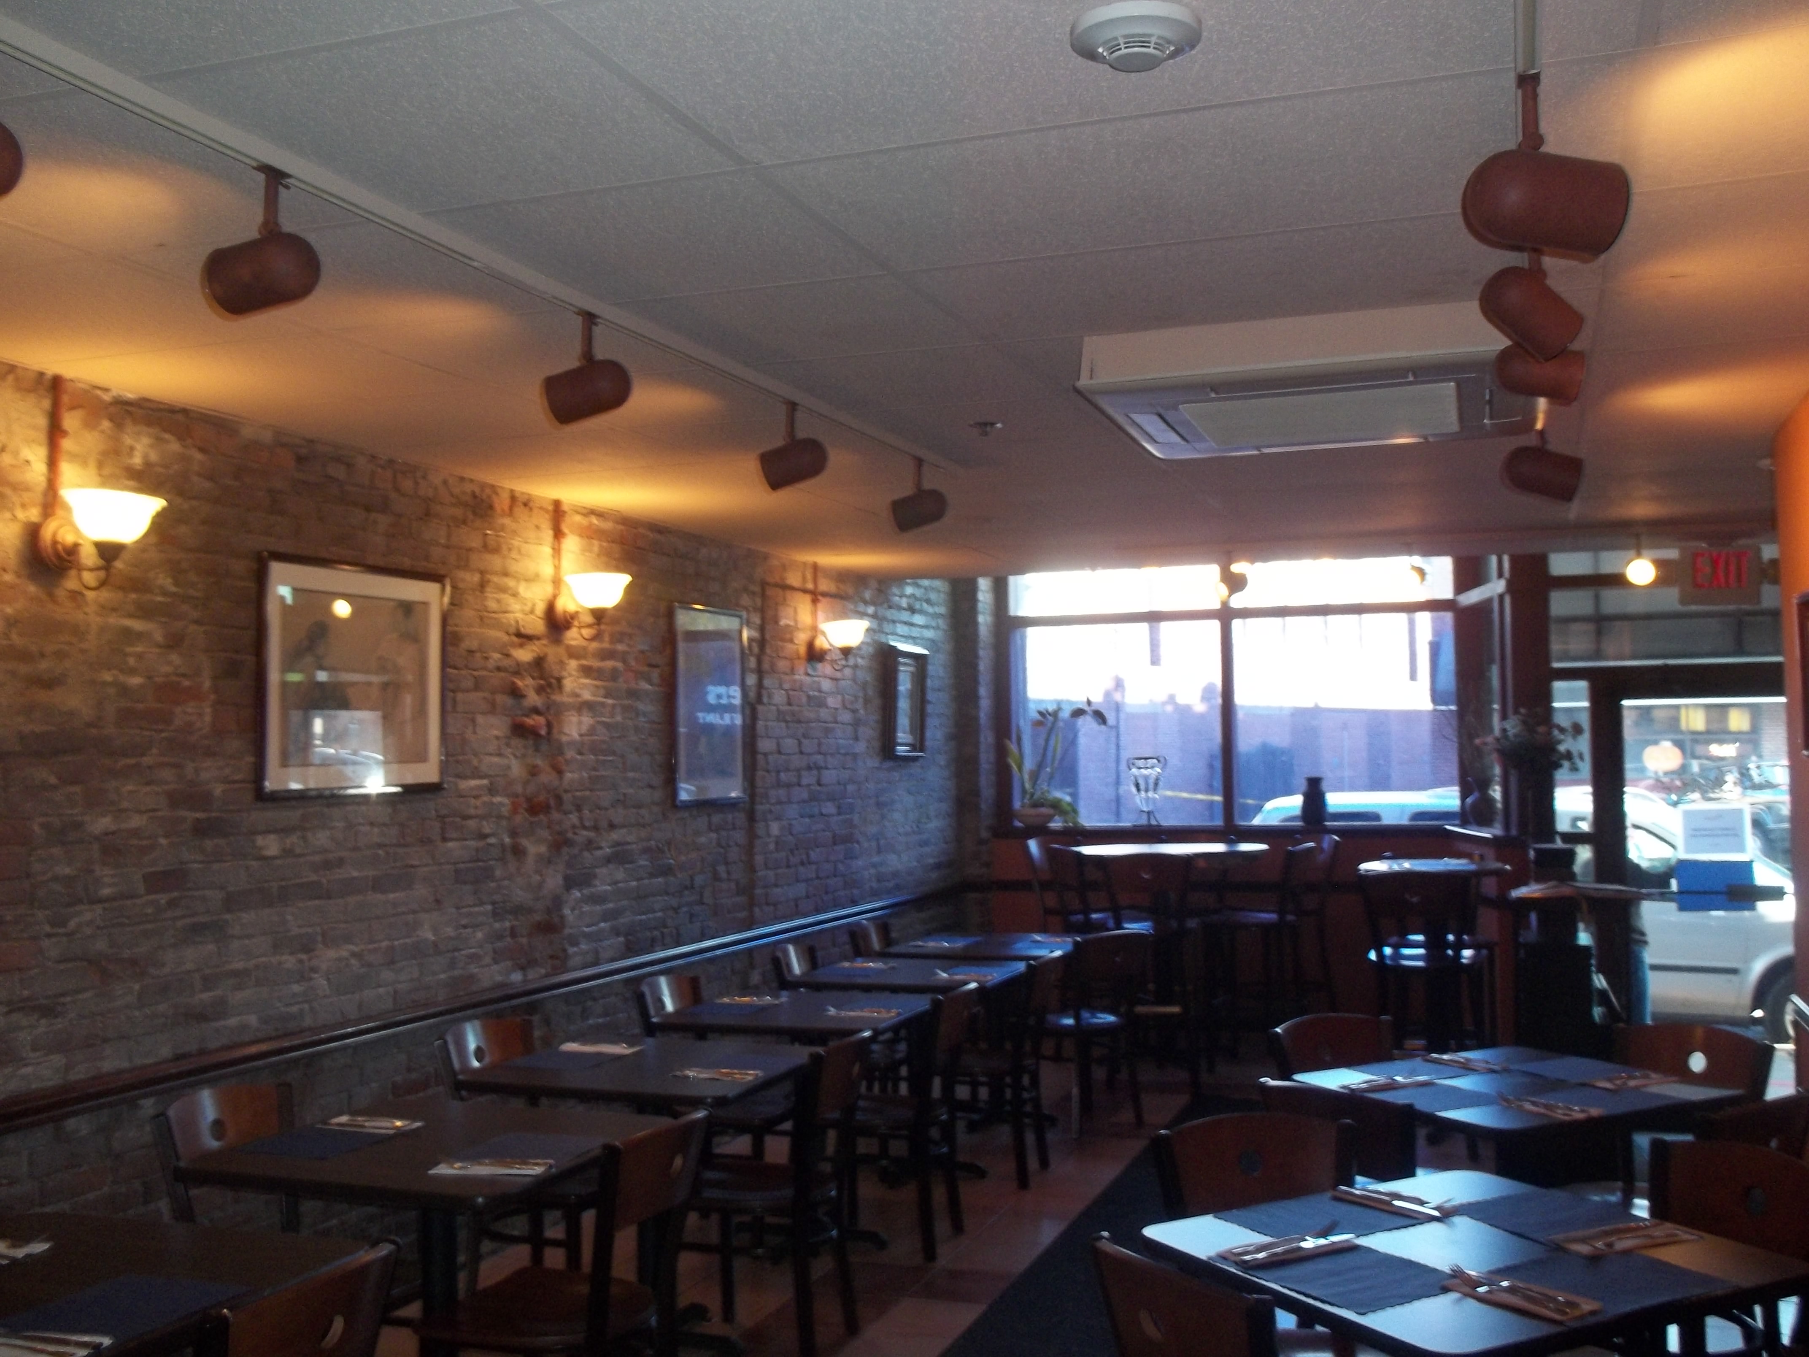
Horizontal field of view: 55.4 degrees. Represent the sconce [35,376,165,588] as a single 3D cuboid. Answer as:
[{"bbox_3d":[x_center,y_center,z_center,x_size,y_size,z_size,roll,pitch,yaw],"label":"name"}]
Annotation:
[{"bbox_3d":[-1.843,-0.461,3.958,0.310,0.490,0.235,-1,-2,20],"label":"sconce"}]

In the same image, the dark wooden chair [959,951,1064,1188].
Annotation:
[{"bbox_3d":[0.359,1.462,6.547,0.440,0.850,0.420,-2,-3,20],"label":"dark wooden chair"}]

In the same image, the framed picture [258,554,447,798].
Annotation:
[{"bbox_3d":[-1.526,0.000,4.835,0.030,0.640,0.820,-2,-3,20],"label":"framed picture"}]

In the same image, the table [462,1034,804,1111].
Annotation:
[{"bbox_3d":[-0.694,1.424,4.665,0.800,0.745,0.660,-2,-3,20],"label":"table"}]

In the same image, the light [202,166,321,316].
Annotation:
[{"bbox_3d":[-0.932,-0.636,2.504,0.175,0.215,0.105,0,-2,-4],"label":"light"}]

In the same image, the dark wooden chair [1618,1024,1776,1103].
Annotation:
[{"bbox_3d":[1.879,1.339,4.366,0.500,0.830,0.420,1,-3,-35],"label":"dark wooden chair"}]

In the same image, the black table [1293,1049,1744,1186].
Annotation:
[{"bbox_3d":[1.521,1.387,4.275,0.815,0.760,0.765,1,-3,-29],"label":"black table"}]

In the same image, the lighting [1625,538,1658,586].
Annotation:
[{"bbox_3d":[2.942,-0.474,6.878,0.105,0.215,0.170,-1,-3,23],"label":"lighting"}]

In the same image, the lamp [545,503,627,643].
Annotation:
[{"bbox_3d":[-1.060,-0.380,5.788,0.320,0.490,0.250,-2,-3,20],"label":"lamp"}]

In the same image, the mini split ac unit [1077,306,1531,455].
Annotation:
[{"bbox_3d":[0.980,-0.665,3.970,0.950,0.120,0.960,-1,-2,20],"label":"mini split ac unit"}]

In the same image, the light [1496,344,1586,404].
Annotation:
[{"bbox_3d":[1.256,-0.598,3.402,0.172,0.100,0.100,10,-1,8],"label":"light"}]

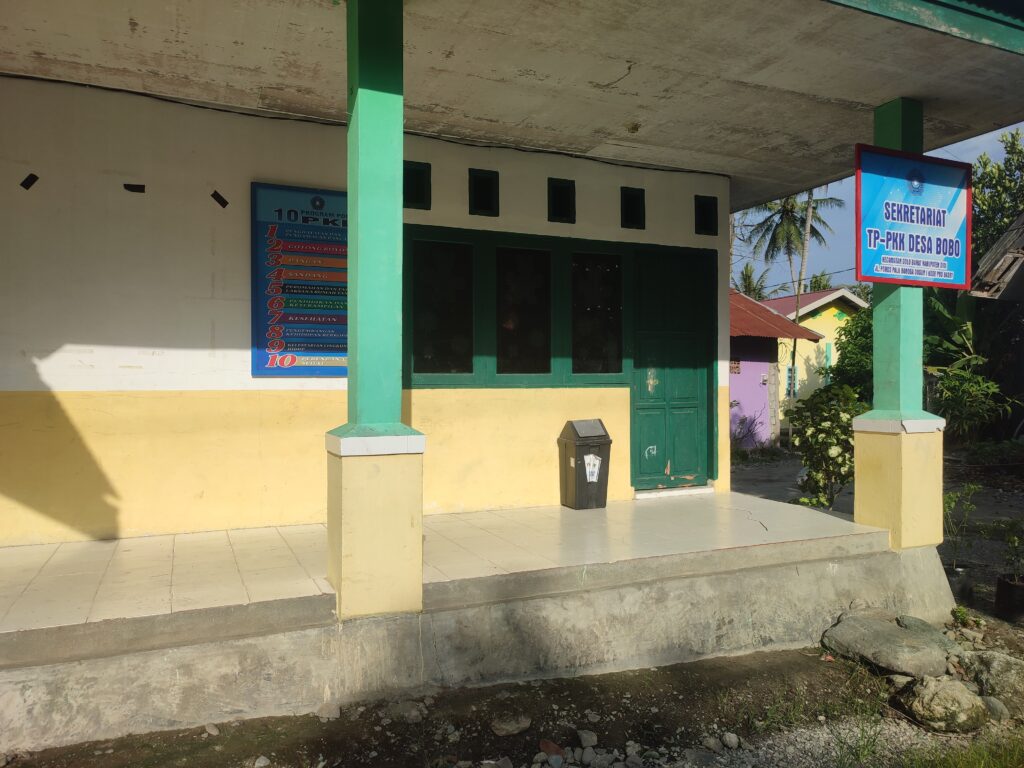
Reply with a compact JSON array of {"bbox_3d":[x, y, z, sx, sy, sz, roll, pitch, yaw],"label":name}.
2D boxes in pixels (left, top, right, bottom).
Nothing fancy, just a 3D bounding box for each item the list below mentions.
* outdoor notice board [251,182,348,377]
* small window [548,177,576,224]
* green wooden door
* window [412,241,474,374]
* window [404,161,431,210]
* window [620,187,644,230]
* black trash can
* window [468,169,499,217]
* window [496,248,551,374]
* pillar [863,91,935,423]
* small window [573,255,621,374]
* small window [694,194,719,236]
[{"bbox_3d":[-1.319,-0.693,5.085,0.883,1.298,0.035,0,0,-24],"label":"outdoor notice board"},{"bbox_3d":[0.390,-1.451,5.886,0.241,0.342,0.100,0,0,-24],"label":"small window"},{"bbox_3d":[1.391,-0.126,6.307,0.873,1.998,0.070,0,0,-24],"label":"green wooden door"},{"bbox_3d":[-0.504,-0.557,5.479,0.466,0.972,0.060,0,0,-24],"label":"window"},{"bbox_3d":[-0.715,-1.446,5.409,0.241,0.343,0.100,0,0,-24],"label":"window"},{"bbox_3d":[1.005,-1.455,6.151,0.234,0.338,0.100,0,0,-24],"label":"window"},{"bbox_3d":[0.572,0.623,5.778,0.314,0.675,0.299,0,0,-24],"label":"black trash can"},{"bbox_3d":[-0.220,-1.446,5.622,0.242,0.344,0.100,0,0,-24],"label":"window"},{"bbox_3d":[0.097,-0.557,5.738,0.465,0.970,0.060,0,0,-24],"label":"window"},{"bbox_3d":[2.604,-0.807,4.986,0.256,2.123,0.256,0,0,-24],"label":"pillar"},{"bbox_3d":[0.700,-0.557,5.998,0.466,0.968,0.060,0,0,-24],"label":"small window"},{"bbox_3d":[1.697,-1.464,6.449,0.244,0.338,0.100,0,0,-24],"label":"small window"}]

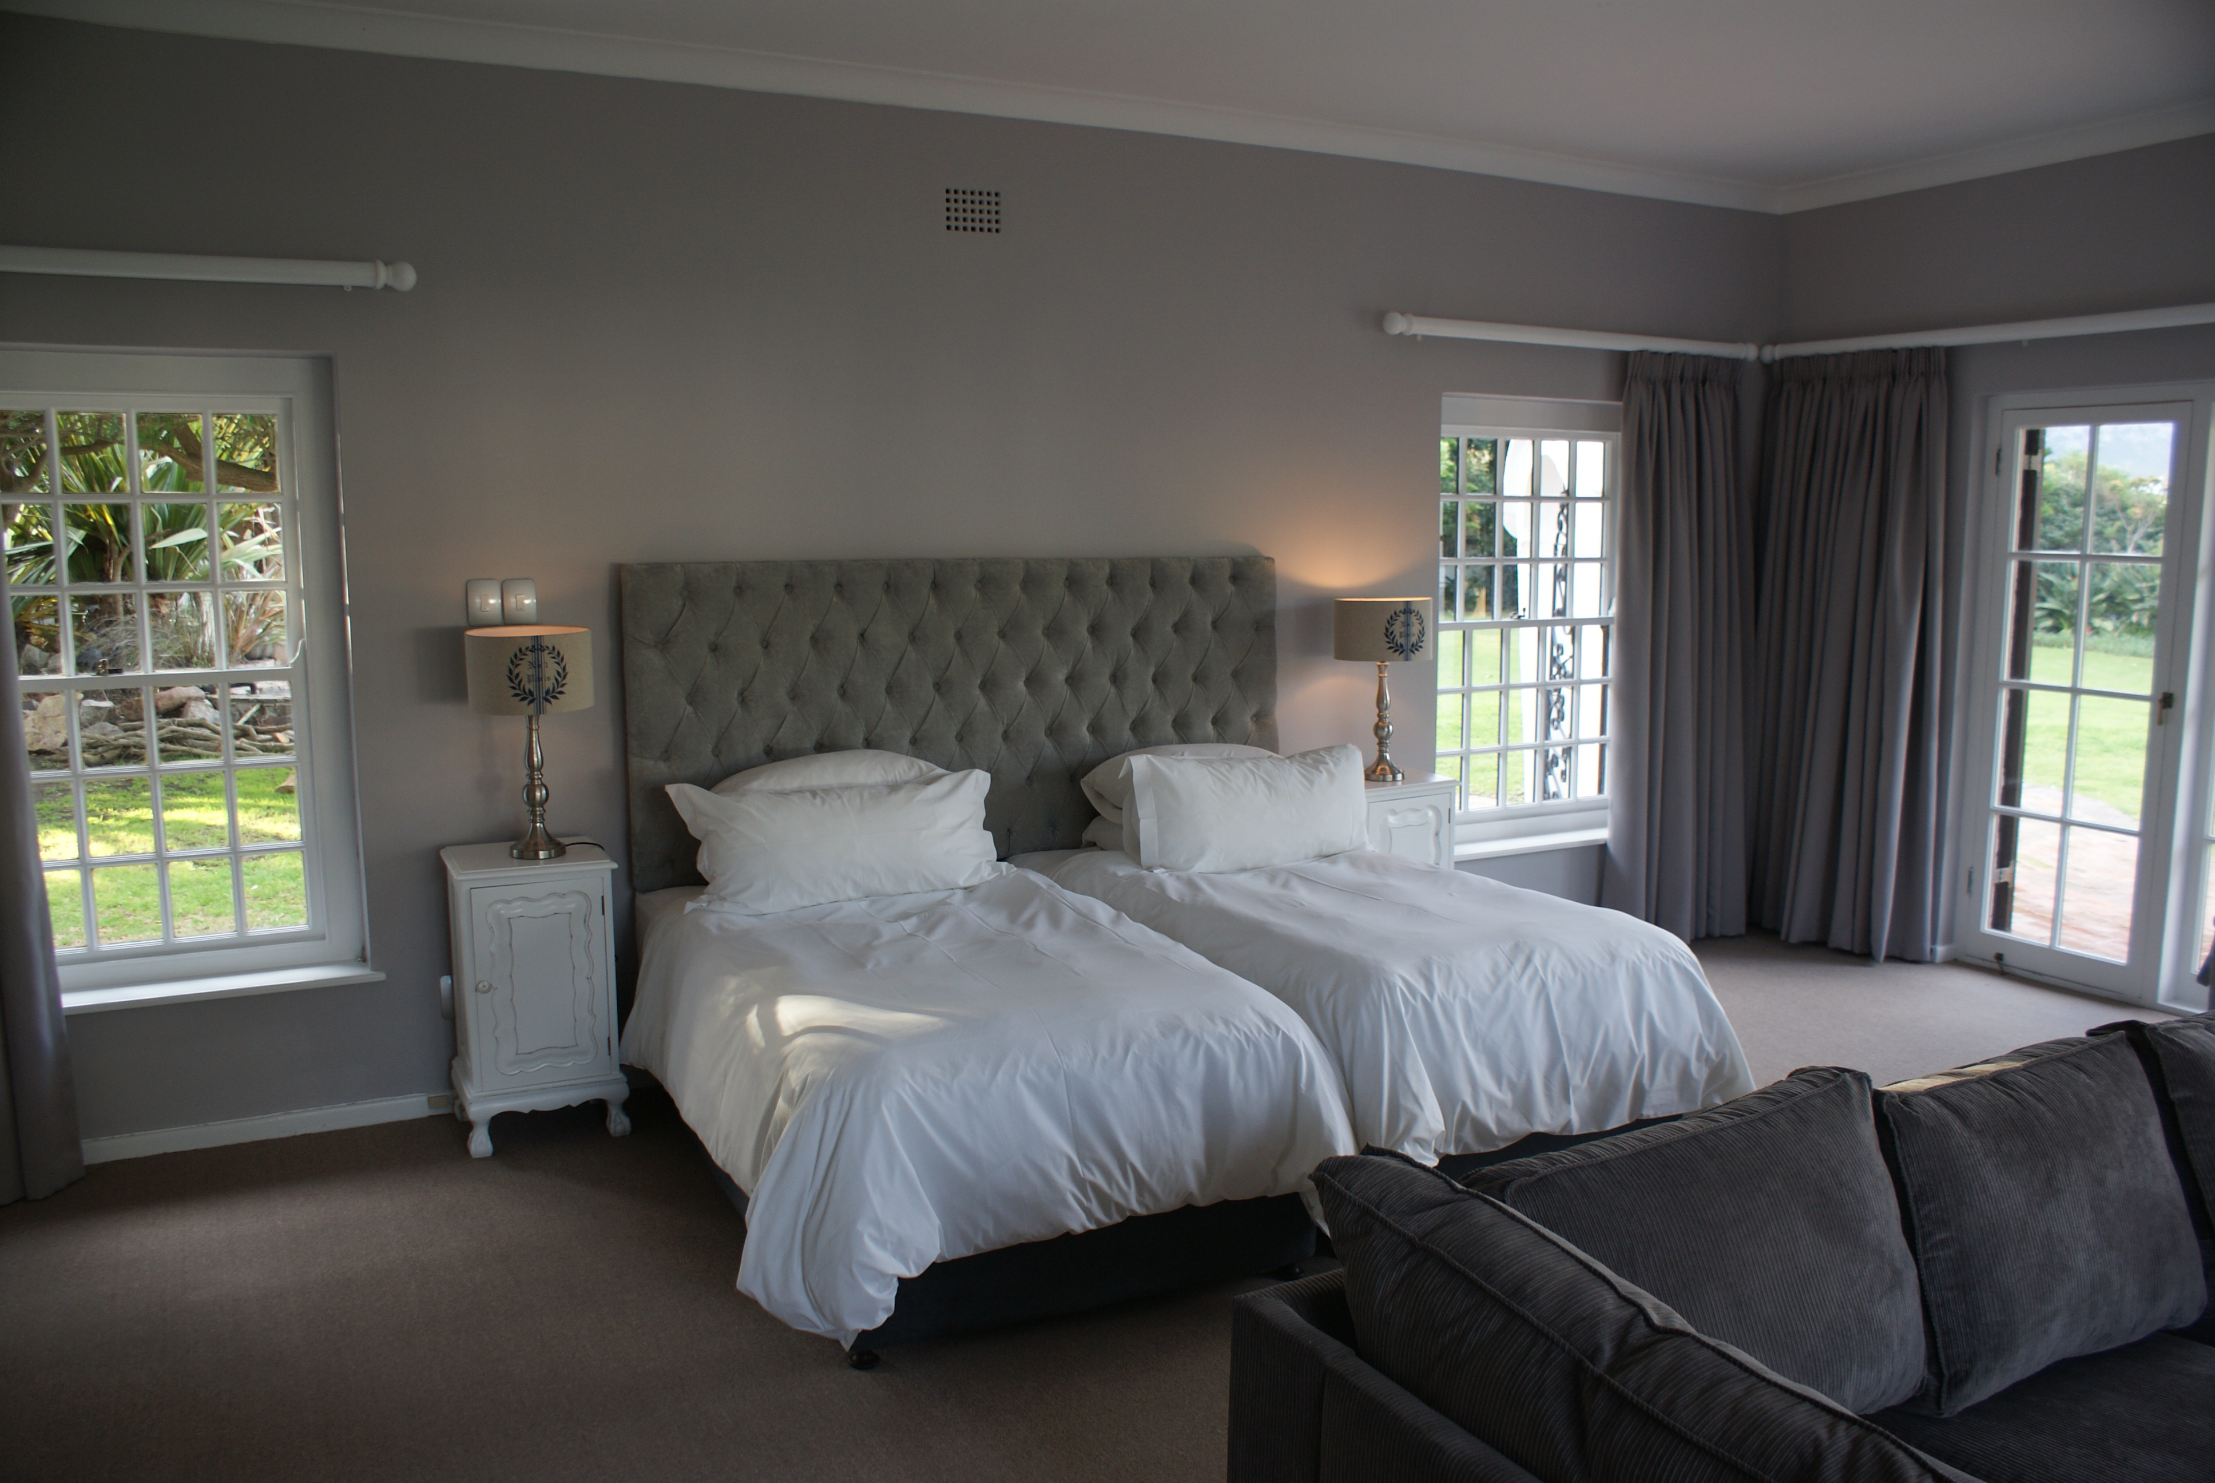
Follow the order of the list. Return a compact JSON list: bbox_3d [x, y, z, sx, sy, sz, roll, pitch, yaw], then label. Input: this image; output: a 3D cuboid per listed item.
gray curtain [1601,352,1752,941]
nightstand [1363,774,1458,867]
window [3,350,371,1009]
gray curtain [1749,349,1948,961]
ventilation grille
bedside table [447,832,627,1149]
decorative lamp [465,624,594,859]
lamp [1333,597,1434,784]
[{"bbox_3d":[2.212,-0.346,6.428,0.681,2.266,0.183,-4,9,-27],"label":"gray curtain"},{"bbox_3d":[0.901,0.506,5.774,0.420,0.767,0.382,-4,9,-27],"label":"nightstand"},{"bbox_3d":[-2.521,-0.145,4.217,1.159,1.680,0.141,-4,9,-27],"label":"window"},{"bbox_3d":[2.812,-0.329,6.304,0.191,2.266,0.730,-4,9,-27],"label":"gray curtain"},{"bbox_3d":[-0.407,-1.607,5.047,0.188,0.135,0.023,-4,9,-27],"label":"ventilation grille"},{"bbox_3d":[-1.554,0.677,4.525,0.420,0.767,0.382,-4,9,-27],"label":"bedside table"},{"bbox_3d":[-1.541,-0.003,4.463,0.307,0.608,0.307,-4,9,-27],"label":"decorative lamp"},{"bbox_3d":[0.953,-0.176,5.700,0.307,0.608,0.307,0,8,0],"label":"lamp"}]

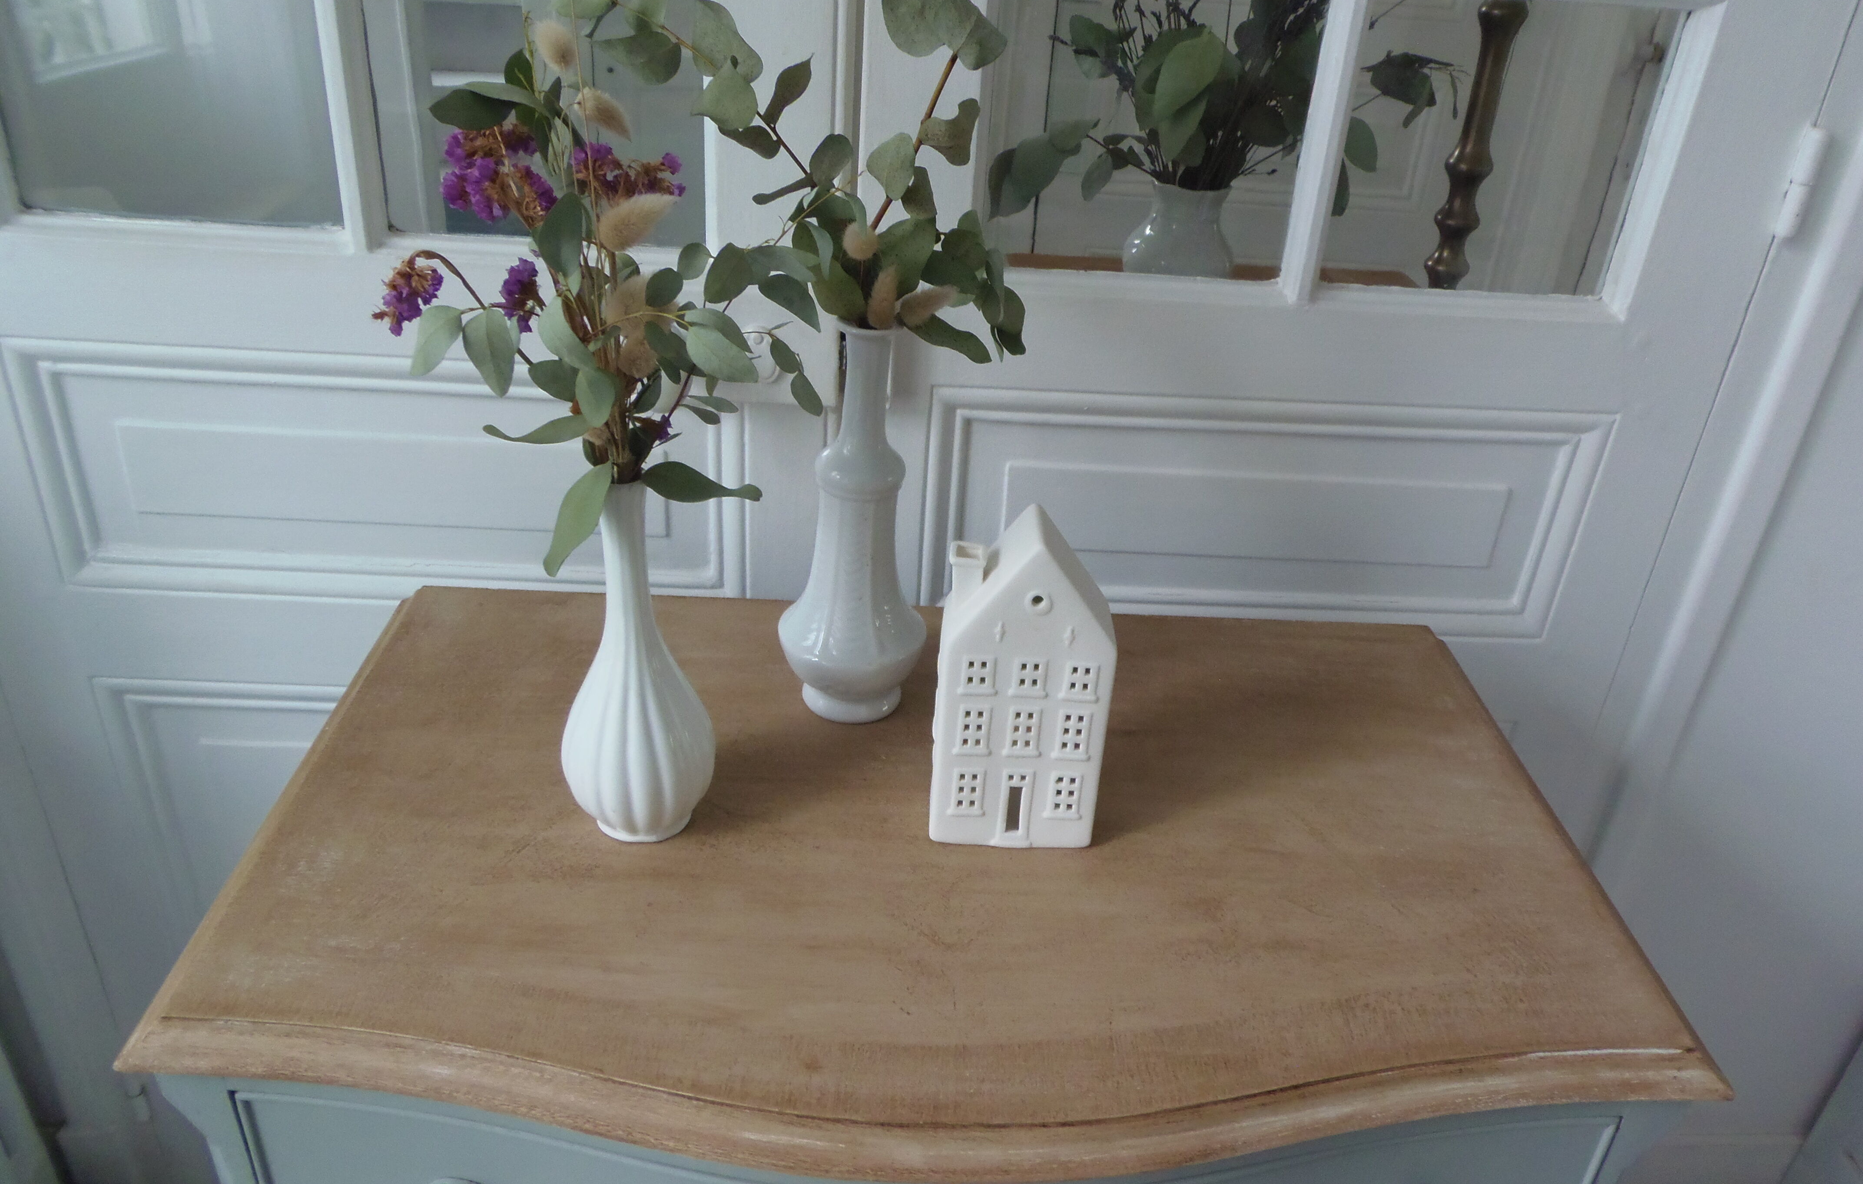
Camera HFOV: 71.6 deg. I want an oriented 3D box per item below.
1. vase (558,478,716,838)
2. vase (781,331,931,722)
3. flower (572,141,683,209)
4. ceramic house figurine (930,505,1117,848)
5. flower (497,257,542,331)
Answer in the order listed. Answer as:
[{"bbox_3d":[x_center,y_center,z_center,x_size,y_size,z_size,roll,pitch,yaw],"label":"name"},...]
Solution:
[{"bbox_3d":[-0.169,0.036,0.735,0.089,0.225,0.089,2,30,-3],"label":"vase"},{"bbox_3d":[-0.048,-0.045,0.846,0.101,0.272,0.101,2,30,-3],"label":"vase"},{"bbox_3d":[-0.145,-0.198,0.612,0.053,0.030,0.036,2,30,-3],"label":"flower"},{"bbox_3d":[0.054,0.050,0.758,0.099,0.207,0.056,2,30,-3],"label":"ceramic house figurine"},{"bbox_3d":[-0.201,-0.144,0.629,0.023,0.035,0.024,2,30,-3],"label":"flower"}]

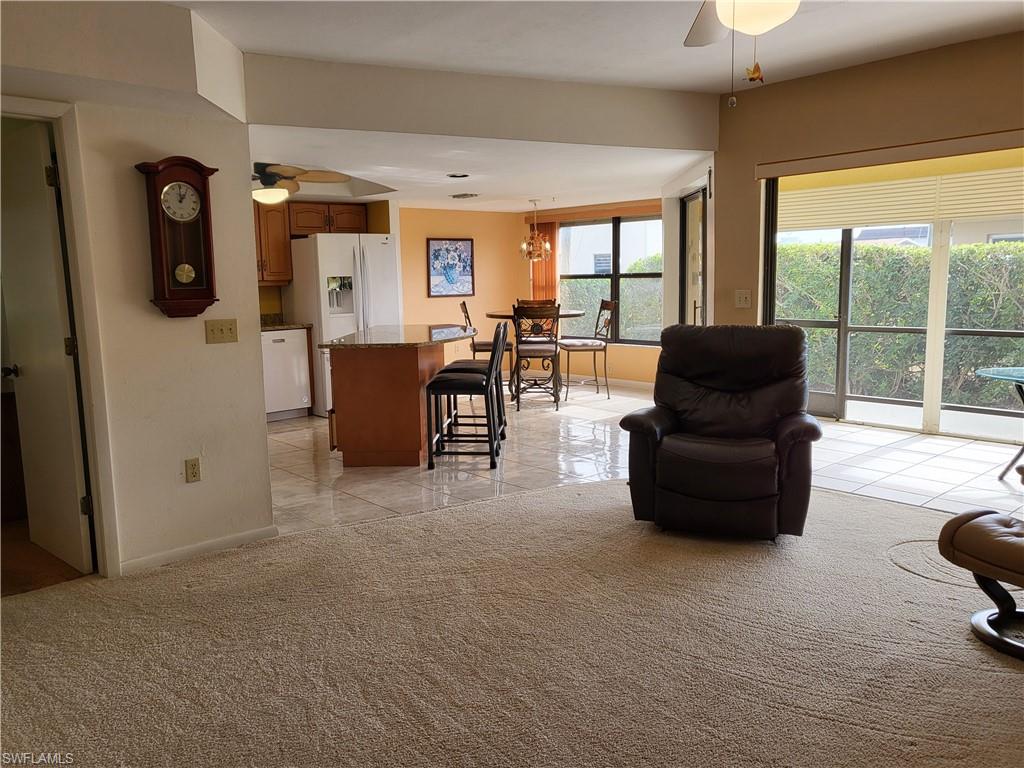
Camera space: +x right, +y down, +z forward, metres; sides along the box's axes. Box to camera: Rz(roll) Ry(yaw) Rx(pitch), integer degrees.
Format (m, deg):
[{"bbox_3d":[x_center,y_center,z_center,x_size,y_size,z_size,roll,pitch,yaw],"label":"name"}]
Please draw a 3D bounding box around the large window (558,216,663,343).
[{"bbox_3d":[1.143,-1.201,9.033,0.100,1.476,1.627,-8,11,-41],"label":"large window"}]

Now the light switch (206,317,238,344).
[{"bbox_3d":[-1.439,-0.260,3.817,0.160,0.115,0.014,-8,10,-41],"label":"light switch"}]

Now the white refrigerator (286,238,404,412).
[{"bbox_3d":[-1.772,-0.635,8.077,0.883,1.793,0.753,-8,11,-41],"label":"white refrigerator"}]

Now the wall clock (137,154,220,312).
[{"bbox_3d":[-1.531,-0.677,3.586,0.325,0.725,0.160,-8,10,-41],"label":"wall clock"}]

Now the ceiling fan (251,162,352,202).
[{"bbox_3d":[-1.984,-1.685,6.304,1.280,0.420,1.280,-8,10,-42],"label":"ceiling fan"}]

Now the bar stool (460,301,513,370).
[{"bbox_3d":[-0.294,-0.397,8.716,0.542,1.084,0.462,-2,8,-8],"label":"bar stool"}]

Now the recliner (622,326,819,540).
[{"bbox_3d":[1.180,0.213,4.260,0.990,1.050,0.950,2,8,21],"label":"recliner"}]

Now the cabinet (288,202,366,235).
[{"bbox_3d":[-1.981,-1.729,8.088,0.894,0.306,0.341,-8,11,-41],"label":"cabinet"}]

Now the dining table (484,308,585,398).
[{"bbox_3d":[0.283,-0.325,8.738,1.130,0.930,1.130,-1,8,0],"label":"dining table"}]

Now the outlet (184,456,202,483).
[{"bbox_3d":[-1.566,0.427,3.780,0.070,0.116,0.010,-8,11,-41],"label":"outlet"}]

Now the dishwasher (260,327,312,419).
[{"bbox_3d":[-2.435,-0.100,7.668,0.602,0.874,0.602,-8,11,-41],"label":"dishwasher"}]

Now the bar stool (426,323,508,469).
[{"bbox_3d":[-0.332,0.067,5.600,0.542,1.030,0.432,-1,8,3],"label":"bar stool"}]

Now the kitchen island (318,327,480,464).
[{"bbox_3d":[-0.815,0.018,6.481,1.060,0.910,2.150,-1,8,2],"label":"kitchen island"}]

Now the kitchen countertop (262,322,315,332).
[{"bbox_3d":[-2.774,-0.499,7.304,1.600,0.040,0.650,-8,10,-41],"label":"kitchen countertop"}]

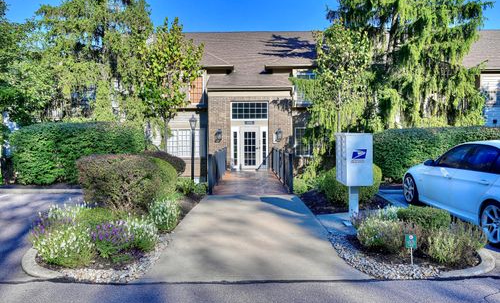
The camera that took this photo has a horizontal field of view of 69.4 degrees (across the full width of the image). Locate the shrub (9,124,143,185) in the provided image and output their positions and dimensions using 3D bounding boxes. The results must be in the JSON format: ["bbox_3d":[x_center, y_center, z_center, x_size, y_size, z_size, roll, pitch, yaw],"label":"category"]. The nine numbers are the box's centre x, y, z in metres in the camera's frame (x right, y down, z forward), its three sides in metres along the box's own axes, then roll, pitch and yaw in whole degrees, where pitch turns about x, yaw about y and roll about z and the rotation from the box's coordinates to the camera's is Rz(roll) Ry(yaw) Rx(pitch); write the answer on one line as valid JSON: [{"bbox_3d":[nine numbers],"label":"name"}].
[{"bbox_3d":[-5.150,0.030,11.000,3.900,1.800,1.600,0,1,0],"label":"shrub"}]

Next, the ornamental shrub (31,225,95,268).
[{"bbox_3d":[-2.210,1.070,4.250,0.730,0.420,0.700,0,1,0],"label":"ornamental shrub"}]

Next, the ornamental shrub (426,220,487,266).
[{"bbox_3d":[2.560,1.080,4.559,0.720,0.470,0.620,0,2,0],"label":"ornamental shrub"}]

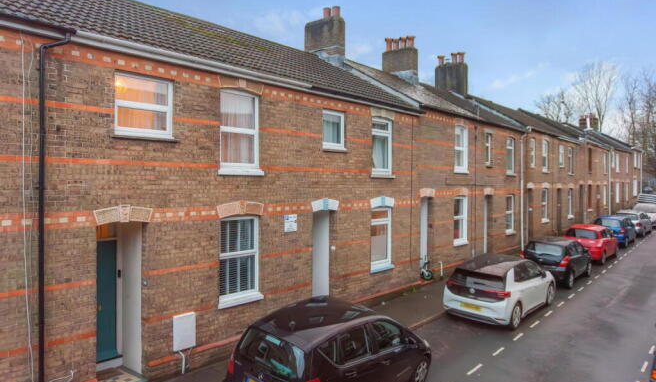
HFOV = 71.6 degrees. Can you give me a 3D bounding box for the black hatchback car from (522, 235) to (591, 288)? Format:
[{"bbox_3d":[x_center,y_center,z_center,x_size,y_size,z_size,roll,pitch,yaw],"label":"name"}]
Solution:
[{"bbox_3d":[8.206,2.399,16.417,1.720,1.480,4.020,0,2,42],"label":"black hatchback car"}]

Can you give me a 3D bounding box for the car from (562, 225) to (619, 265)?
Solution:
[{"bbox_3d":[11.953,2.290,20.807,1.700,1.500,4.000,0,2,42],"label":"car"}]

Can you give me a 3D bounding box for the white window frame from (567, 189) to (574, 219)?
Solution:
[{"bbox_3d":[14.694,0.818,27.565,0.169,1.768,0.993,0,0,42],"label":"white window frame"}]

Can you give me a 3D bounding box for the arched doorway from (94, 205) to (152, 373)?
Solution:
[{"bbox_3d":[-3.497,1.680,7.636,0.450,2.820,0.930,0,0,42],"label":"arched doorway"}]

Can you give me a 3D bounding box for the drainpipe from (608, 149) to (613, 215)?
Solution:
[{"bbox_3d":[22.098,-0.447,35.604,0.139,5.512,0.129,0,0,42],"label":"drainpipe"}]

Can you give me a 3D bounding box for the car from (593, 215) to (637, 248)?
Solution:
[{"bbox_3d":[15.540,2.097,24.841,1.720,1.500,3.850,0,2,42],"label":"car"}]

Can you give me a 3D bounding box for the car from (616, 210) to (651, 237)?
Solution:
[{"bbox_3d":[18.916,1.924,28.461,1.740,1.460,4.150,0,2,42],"label":"car"}]

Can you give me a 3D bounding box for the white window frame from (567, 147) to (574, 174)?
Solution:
[{"bbox_3d":[15.457,-1.909,29.104,0.150,1.707,1.050,0,0,42],"label":"white window frame"}]

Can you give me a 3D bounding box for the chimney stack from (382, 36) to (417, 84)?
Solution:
[{"bbox_3d":[3.118,-5.527,19.777,1.500,1.880,0.550,0,0,42],"label":"chimney stack"}]

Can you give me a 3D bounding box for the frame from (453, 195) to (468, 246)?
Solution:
[{"bbox_3d":[5.051,1.149,17.454,0.150,1.914,1.080,0,0,42],"label":"frame"}]

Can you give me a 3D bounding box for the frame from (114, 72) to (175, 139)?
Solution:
[{"bbox_3d":[-3.135,-1.453,7.816,0.100,1.030,1.020,0,0,42],"label":"frame"}]

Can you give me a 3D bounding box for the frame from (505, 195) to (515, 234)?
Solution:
[{"bbox_3d":[8.509,1.125,21.326,0.150,1.827,1.050,0,0,42],"label":"frame"}]

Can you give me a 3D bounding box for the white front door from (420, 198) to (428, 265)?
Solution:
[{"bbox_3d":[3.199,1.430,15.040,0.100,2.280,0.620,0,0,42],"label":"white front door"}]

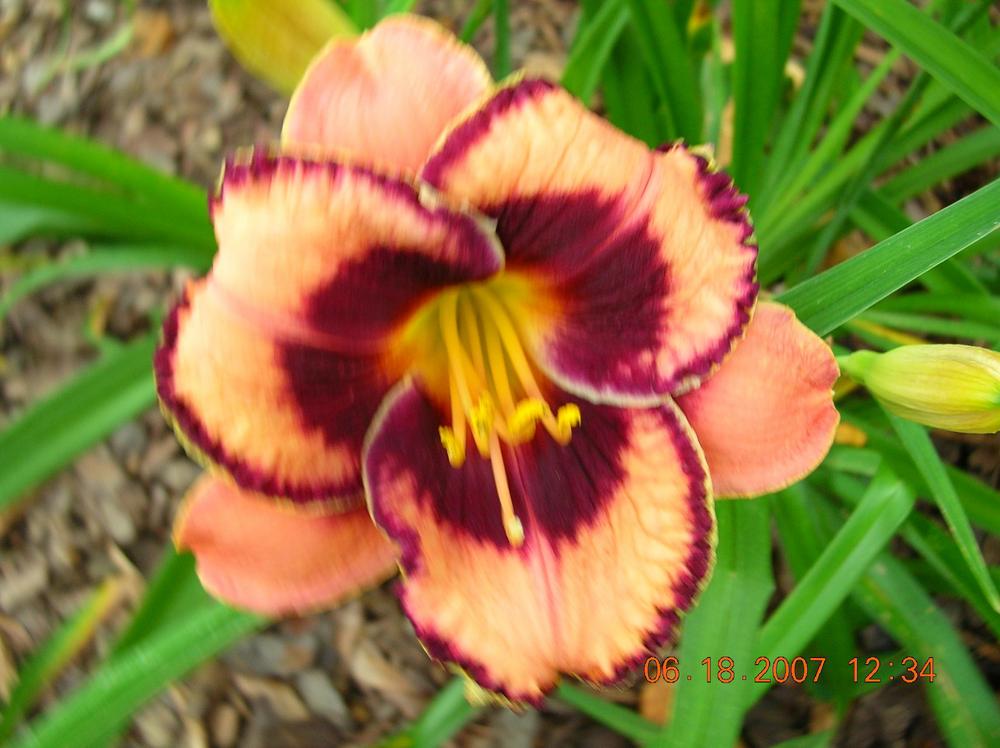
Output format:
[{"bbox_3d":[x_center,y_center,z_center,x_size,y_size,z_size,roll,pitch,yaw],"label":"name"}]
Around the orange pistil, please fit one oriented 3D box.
[{"bbox_3d":[0.002,0.006,0.217,0.030,0.026,0.062,-6,51,-5],"label":"orange pistil"}]

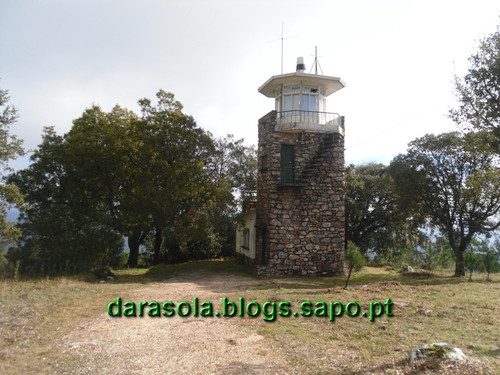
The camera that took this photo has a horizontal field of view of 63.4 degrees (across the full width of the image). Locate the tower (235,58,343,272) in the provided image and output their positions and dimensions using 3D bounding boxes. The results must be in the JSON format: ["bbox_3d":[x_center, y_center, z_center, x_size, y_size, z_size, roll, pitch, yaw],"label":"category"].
[{"bbox_3d":[2.158,-0.794,25.317,4.800,11.800,8.700,2,-7,-7],"label":"tower"}]

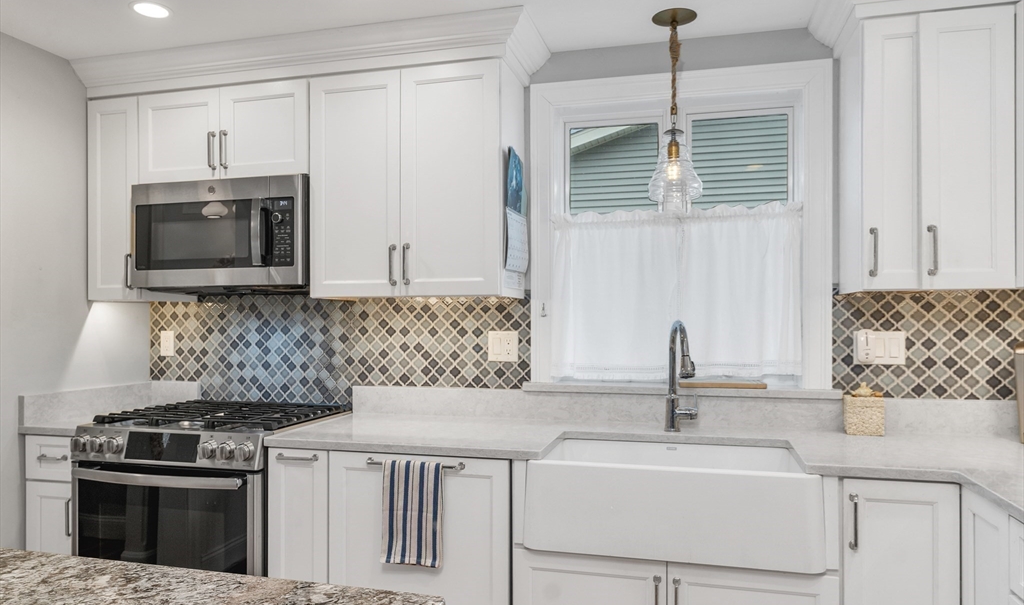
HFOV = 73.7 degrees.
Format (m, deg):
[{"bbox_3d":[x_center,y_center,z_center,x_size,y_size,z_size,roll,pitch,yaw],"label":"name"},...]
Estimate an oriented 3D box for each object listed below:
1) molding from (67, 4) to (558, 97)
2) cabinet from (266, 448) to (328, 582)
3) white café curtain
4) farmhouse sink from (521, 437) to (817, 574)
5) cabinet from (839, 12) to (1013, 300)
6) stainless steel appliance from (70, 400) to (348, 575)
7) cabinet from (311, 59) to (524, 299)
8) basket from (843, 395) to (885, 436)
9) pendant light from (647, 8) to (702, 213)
[{"bbox_3d":[-0.803,-0.903,2.685,1.855,0.127,0.418,0,-1,15],"label":"molding"},{"bbox_3d":[-0.627,0.923,2.547,0.230,0.864,0.630,0,-1,14],"label":"cabinet"},{"bbox_3d":[0.601,-0.036,2.581,0.926,0.644,0.050,0,-1,14],"label":"white café curtain"},{"bbox_3d":[0.482,0.591,2.099,0.820,0.250,0.450,0,-1,15],"label":"farmhouse sink"},{"bbox_3d":[1.300,-0.442,2.182,0.410,0.825,0.325,0,-1,15],"label":"cabinet"},{"bbox_3d":[-1.124,0.900,2.626,0.758,0.935,0.660,0,-1,14],"label":"stainless steel appliance"},{"bbox_3d":[-0.354,-0.426,2.614,0.745,0.820,0.325,0,-1,15],"label":"cabinet"},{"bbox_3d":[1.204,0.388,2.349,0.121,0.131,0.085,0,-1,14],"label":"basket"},{"bbox_3d":[0.561,-0.648,2.359,0.185,0.674,0.185,0,-1,14],"label":"pendant light"}]

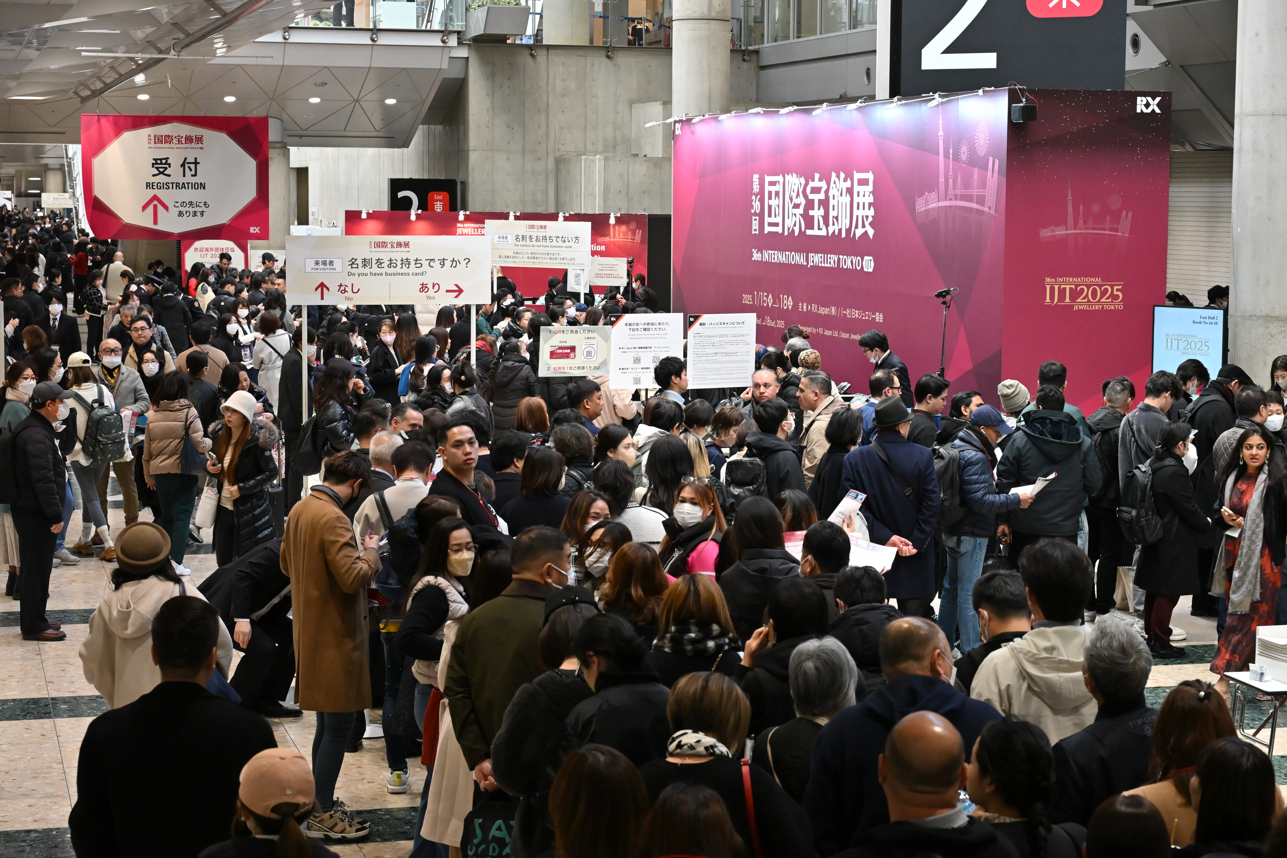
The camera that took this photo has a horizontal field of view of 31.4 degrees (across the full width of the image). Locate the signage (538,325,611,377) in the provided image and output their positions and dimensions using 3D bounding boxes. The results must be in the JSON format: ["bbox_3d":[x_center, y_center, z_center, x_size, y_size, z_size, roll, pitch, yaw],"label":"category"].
[{"bbox_3d":[-0.559,-0.639,18.700,0.600,0.420,0.020,-1,6,-17],"label":"signage"}]

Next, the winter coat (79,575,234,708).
[{"bbox_3d":[-2.006,0.999,9.400,0.580,0.780,0.380,1,6,9],"label":"winter coat"}]

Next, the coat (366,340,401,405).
[{"bbox_3d":[-2.785,-0.513,24.800,0.440,0.890,0.330,-4,8,-40],"label":"coat"}]

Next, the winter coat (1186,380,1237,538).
[{"bbox_3d":[4.265,0.285,17.100,0.420,1.180,0.520,-3,7,-30],"label":"winter coat"}]

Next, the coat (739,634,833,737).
[{"bbox_3d":[0.564,1.130,8.300,0.470,0.750,0.340,0,6,-8],"label":"coat"}]

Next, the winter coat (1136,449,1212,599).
[{"bbox_3d":[3.587,0.641,15.500,0.420,0.950,0.460,-1,6,-16],"label":"winter coat"}]

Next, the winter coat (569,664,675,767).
[{"bbox_3d":[-0.078,1.214,7.941,0.460,0.800,0.320,-2,6,-22],"label":"winter coat"}]

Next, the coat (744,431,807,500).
[{"bbox_3d":[0.838,0.375,14.500,0.470,0.730,0.340,6,8,42],"label":"coat"}]

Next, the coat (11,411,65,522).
[{"bbox_3d":[-4.104,0.270,15.500,0.360,0.740,0.480,0,6,-4],"label":"coat"}]

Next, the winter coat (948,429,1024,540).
[{"bbox_3d":[2.255,0.369,15.200,0.460,0.720,0.480,-2,6,-22],"label":"winter coat"}]

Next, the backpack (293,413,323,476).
[{"bbox_3d":[-2.835,0.136,19.400,0.190,0.500,0.290,-2,6,-20],"label":"backpack"}]

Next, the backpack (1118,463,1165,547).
[{"bbox_3d":[3.314,0.496,15.250,0.220,0.520,0.300,-4,7,-38],"label":"backpack"}]

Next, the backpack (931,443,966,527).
[{"bbox_3d":[2.027,0.375,15.250,0.180,0.520,0.300,-1,6,-15],"label":"backpack"}]

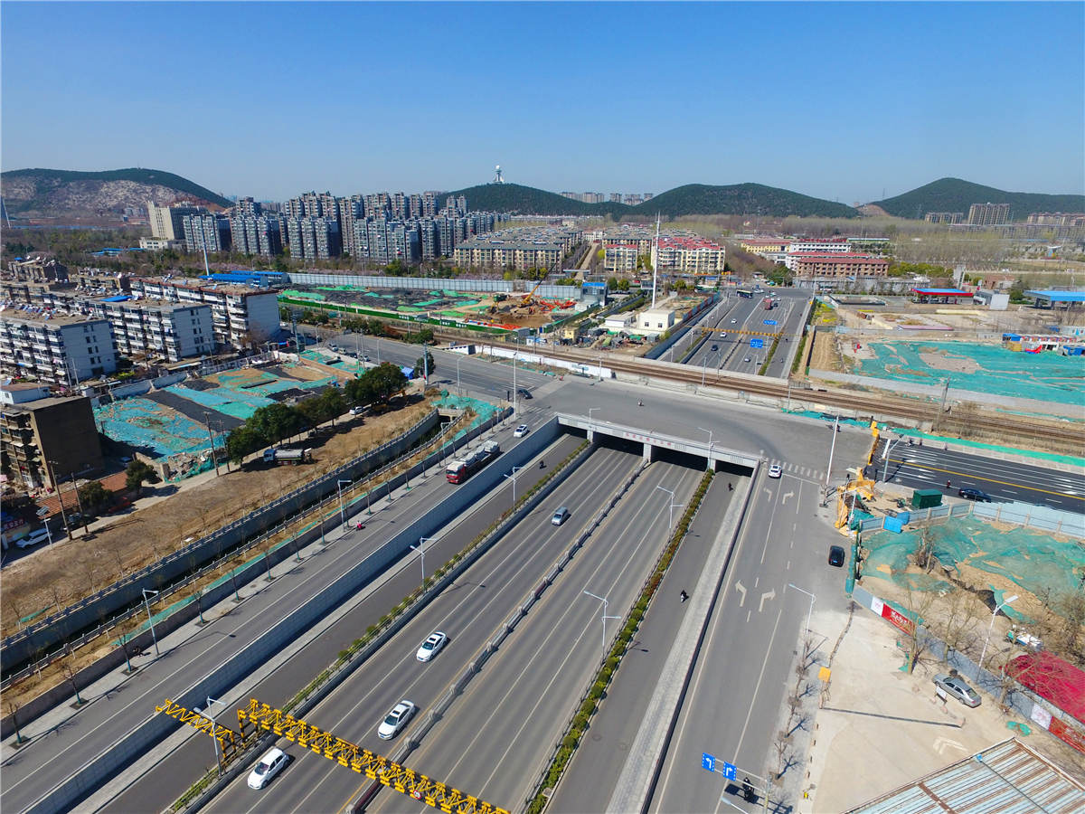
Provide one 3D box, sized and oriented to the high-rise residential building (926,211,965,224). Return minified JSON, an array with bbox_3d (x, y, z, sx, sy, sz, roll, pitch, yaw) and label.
[{"bbox_3d":[664.330,-300.910,1040.130,52.000,37.000,15.000,4,18,13],"label":"high-rise residential building"}]

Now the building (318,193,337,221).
[{"bbox_3d":[-193.240,-170.210,584.420,16.470,54.000,13.000,9,20,25],"label":"building"}]

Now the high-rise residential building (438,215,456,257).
[{"bbox_3d":[-85.122,-153.911,568.211,12.894,35.958,12.000,7,19,19],"label":"high-rise residential building"}]

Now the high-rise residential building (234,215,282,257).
[{"bbox_3d":[-230.110,-133.870,511.610,43.000,37.000,13.000,9,20,26],"label":"high-rise residential building"}]

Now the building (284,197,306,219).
[{"bbox_3d":[-217.479,-160.682,562.264,16.355,50.514,12.000,7,19,19],"label":"building"}]

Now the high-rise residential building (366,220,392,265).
[{"bbox_3d":[-123.420,-127.940,486.550,16.760,35.000,13.000,9,20,25],"label":"high-rise residential building"}]

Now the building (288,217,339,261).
[{"bbox_3d":[-189.503,-138.762,519.405,37.500,35.563,16.000,7,19,19],"label":"building"}]

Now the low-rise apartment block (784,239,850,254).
[{"bbox_3d":[236.910,-131.150,540.210,47.000,16.500,13.000,3,18,8],"label":"low-rise apartment block"}]

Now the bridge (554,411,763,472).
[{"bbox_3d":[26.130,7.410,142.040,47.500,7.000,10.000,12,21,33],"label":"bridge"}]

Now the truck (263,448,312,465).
[{"bbox_3d":[-47.780,9.198,118.071,8.100,2.850,2.500,-1,18,-3],"label":"truck"}]

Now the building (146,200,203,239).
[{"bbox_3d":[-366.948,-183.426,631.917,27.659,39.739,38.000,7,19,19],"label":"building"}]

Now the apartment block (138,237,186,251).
[{"bbox_3d":[-376.530,-164.120,628.880,42.860,12.500,28.000,9,20,25],"label":"apartment block"}]

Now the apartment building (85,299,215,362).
[{"bbox_3d":[-130.275,-27.474,208.609,47.741,15.700,13.000,10,20,27],"label":"apartment building"}]

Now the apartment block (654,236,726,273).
[{"bbox_3d":[106.940,-111.400,464.060,52.280,20.500,14.000,2,18,5],"label":"apartment block"}]

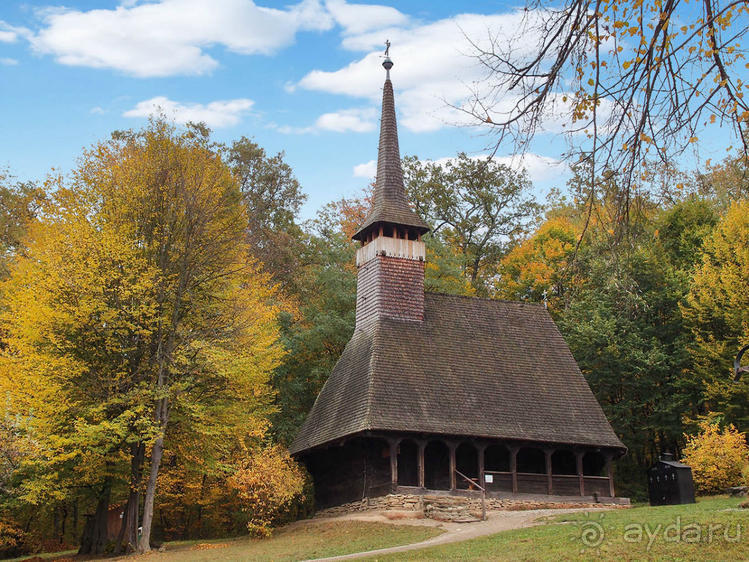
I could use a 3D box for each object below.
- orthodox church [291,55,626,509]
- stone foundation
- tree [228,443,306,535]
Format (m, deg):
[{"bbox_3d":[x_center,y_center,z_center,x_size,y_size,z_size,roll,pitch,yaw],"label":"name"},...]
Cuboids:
[{"bbox_3d":[3.967,-0.415,43.794,13.450,23.300,8.900,8,-19,-24],"label":"orthodox church"},{"bbox_3d":[4.489,10.486,40.043,12.100,0.950,8.800,8,-19,-24],"label":"stone foundation"},{"bbox_3d":[-4.613,8.735,37.105,3.000,3.590,3.000,8,-19,-24],"label":"tree"}]

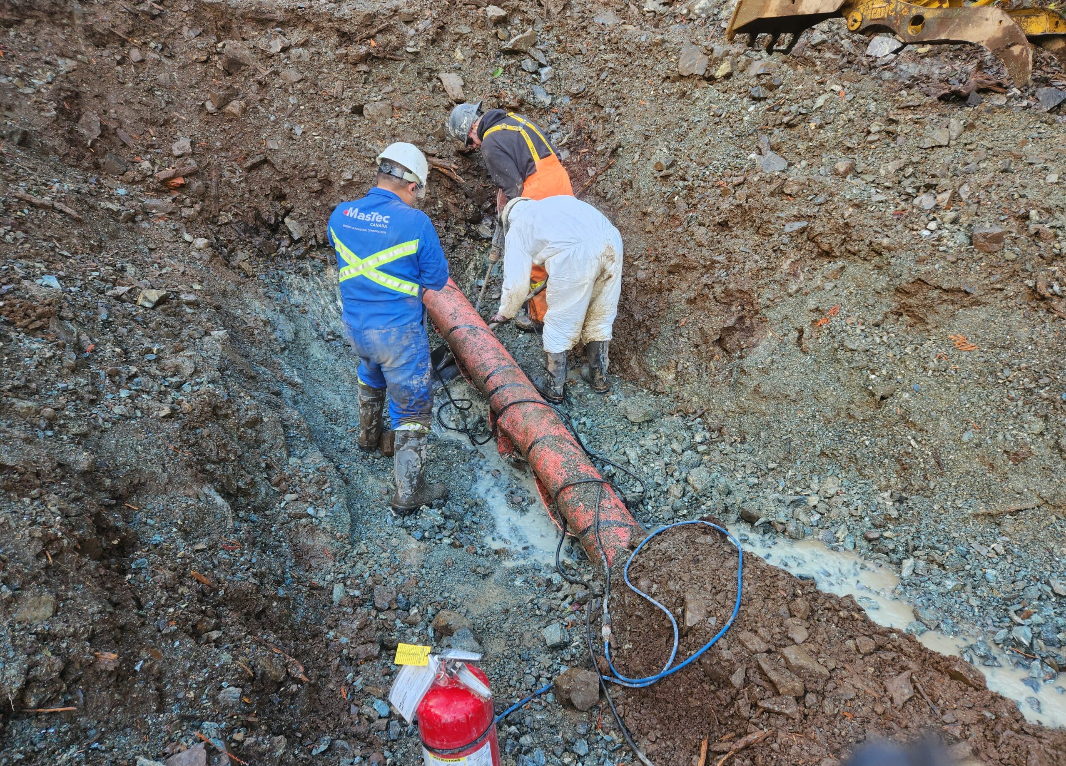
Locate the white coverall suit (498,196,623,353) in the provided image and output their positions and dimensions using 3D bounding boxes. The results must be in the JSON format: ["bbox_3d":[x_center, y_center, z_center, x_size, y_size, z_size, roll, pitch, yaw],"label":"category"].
[{"bbox_3d":[0.150,-0.622,3.983,0.820,0.950,0.550,26,42,32],"label":"white coverall suit"}]

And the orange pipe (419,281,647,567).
[{"bbox_3d":[-0.204,-0.032,4.143,0.280,0.280,2.942,-14,37,-19],"label":"orange pipe"}]

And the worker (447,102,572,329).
[{"bbox_3d":[-0.100,-1.016,4.502,0.800,1.460,0.550,9,36,12],"label":"worker"}]

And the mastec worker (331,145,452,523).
[{"bbox_3d":[-0.650,-0.239,3.227,0.600,1.690,0.620,24,42,30],"label":"mastec worker"}]

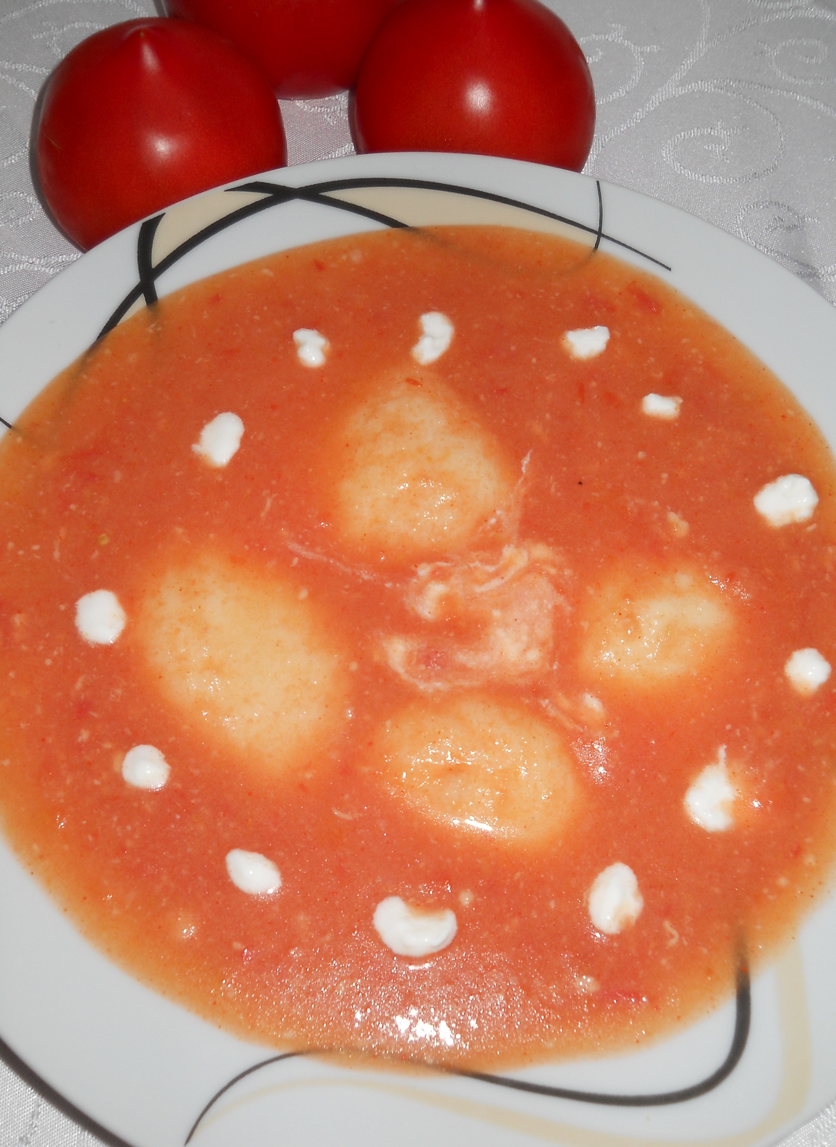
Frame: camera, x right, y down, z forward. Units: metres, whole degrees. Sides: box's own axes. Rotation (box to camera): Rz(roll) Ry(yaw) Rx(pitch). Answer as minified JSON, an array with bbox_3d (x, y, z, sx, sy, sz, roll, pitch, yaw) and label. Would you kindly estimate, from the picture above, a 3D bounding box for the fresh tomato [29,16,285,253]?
[{"bbox_3d":[-0.061,-0.104,0.326,0.061,0.061,0.061,-9,65,-8],"label":"fresh tomato"}]

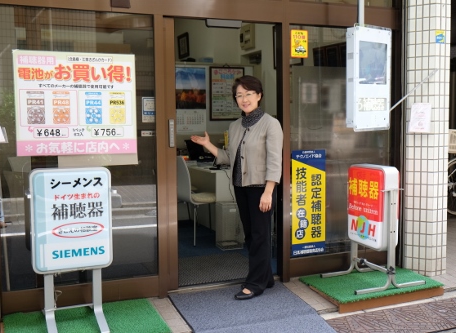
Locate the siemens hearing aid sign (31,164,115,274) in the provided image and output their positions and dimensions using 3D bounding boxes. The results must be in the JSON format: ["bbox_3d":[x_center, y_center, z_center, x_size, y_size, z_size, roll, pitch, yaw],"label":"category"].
[{"bbox_3d":[-0.926,0.311,3.135,0.456,0.607,0.128,-2,4,-21],"label":"siemens hearing aid sign"}]

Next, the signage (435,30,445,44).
[{"bbox_3d":[1.663,-1.011,4.128,0.087,0.105,0.006,-2,4,-21],"label":"signage"}]

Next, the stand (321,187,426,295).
[{"bbox_3d":[1.048,0.485,3.833,0.602,0.711,0.484,-2,4,-21],"label":"stand"}]

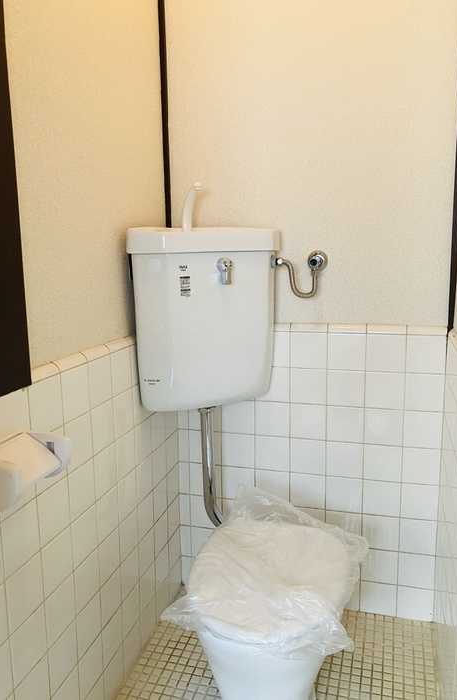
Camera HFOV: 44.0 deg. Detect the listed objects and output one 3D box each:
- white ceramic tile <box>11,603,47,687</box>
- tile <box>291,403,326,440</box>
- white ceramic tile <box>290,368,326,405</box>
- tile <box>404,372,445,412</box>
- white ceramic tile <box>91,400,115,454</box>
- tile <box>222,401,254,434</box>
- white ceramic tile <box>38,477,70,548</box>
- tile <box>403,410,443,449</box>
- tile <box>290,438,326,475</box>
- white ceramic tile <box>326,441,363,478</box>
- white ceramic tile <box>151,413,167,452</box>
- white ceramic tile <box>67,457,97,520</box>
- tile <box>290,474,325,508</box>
[{"bbox_3d":[-0.375,0.552,1.062,0.008,0.106,0.105,2,10,15],"label":"white ceramic tile"},{"bbox_3d":[0.238,0.212,1.675,0.105,0.105,0.009,2,10,16],"label":"tile"},{"bbox_3d":[0.236,0.106,1.669,0.106,0.106,0.008,2,10,16],"label":"white ceramic tile"},{"bbox_3d":[0.543,0.118,1.567,0.105,0.105,0.008,2,10,15],"label":"tile"},{"bbox_3d":[-0.291,0.174,1.296,0.008,0.105,0.105,2,10,15],"label":"white ceramic tile"},{"bbox_3d":[0.029,0.204,1.728,0.105,0.105,0.008,2,10,15],"label":"tile"},{"bbox_3d":[-0.349,0.320,1.124,0.008,0.106,0.107,2,10,15],"label":"white ceramic tile"},{"bbox_3d":[0.549,0.224,1.599,0.103,0.106,0.008,2,10,16],"label":"tile"},{"bbox_3d":[0.239,0.318,1.693,0.105,0.105,0.009,2,10,16],"label":"tile"},{"bbox_3d":[0.343,0.322,1.664,0.105,0.105,0.009,2,10,16],"label":"white ceramic tile"},{"bbox_3d":[-0.207,0.230,1.641,0.009,0.106,0.106,2,10,15],"label":"white ceramic tile"},{"bbox_3d":[-0.321,0.303,1.228,0.009,0.106,0.106,2,10,15],"label":"white ceramic tile"},{"bbox_3d":[0.238,0.422,1.708,0.105,0.105,0.008,2,10,15],"label":"tile"}]

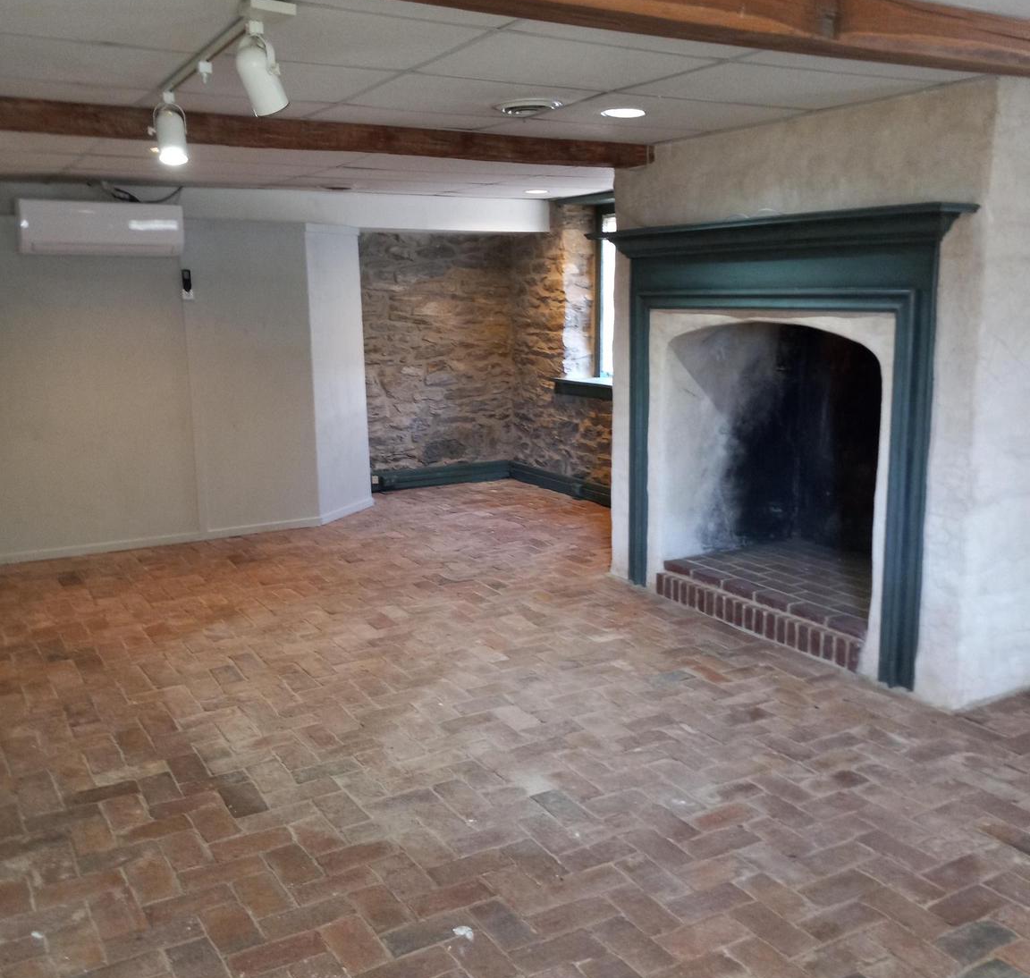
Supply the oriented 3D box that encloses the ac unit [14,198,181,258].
[{"bbox_3d":[-2.338,-1.459,6.054,0.855,0.281,0.210,-7,12,-29],"label":"ac unit"}]

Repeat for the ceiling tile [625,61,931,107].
[{"bbox_3d":[0.853,-1.368,3.634,0.886,0.020,0.572,-7,12,-29],"label":"ceiling tile"}]

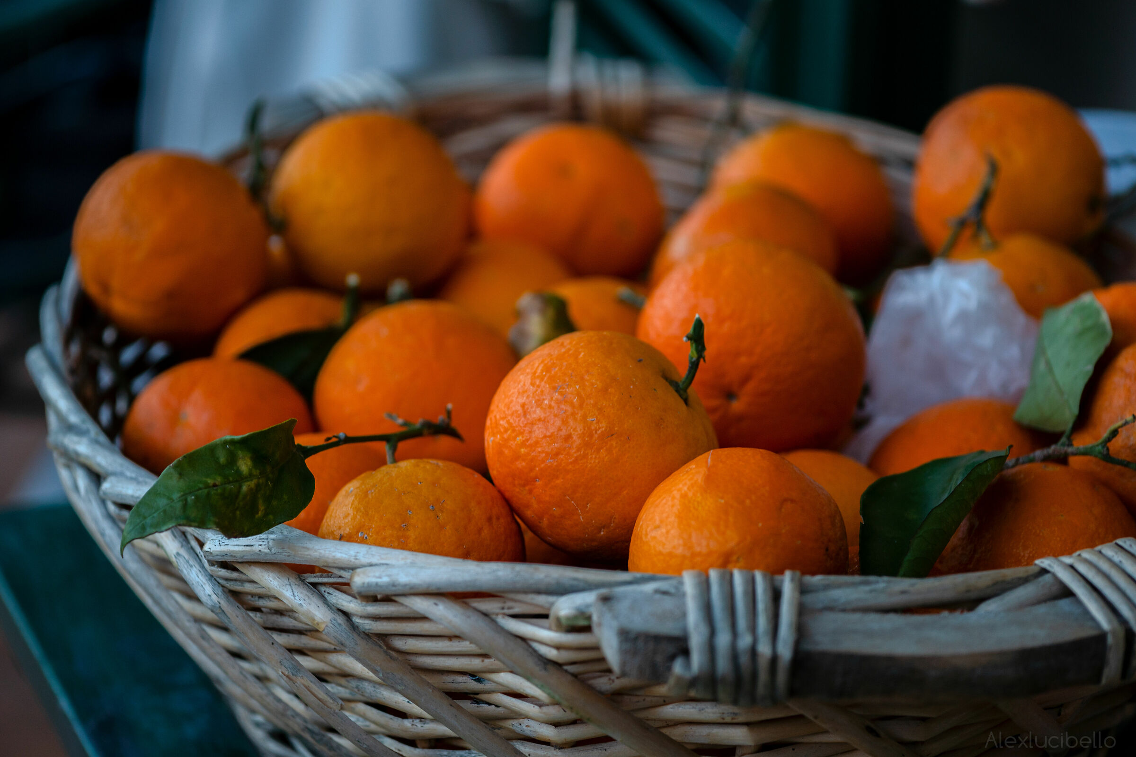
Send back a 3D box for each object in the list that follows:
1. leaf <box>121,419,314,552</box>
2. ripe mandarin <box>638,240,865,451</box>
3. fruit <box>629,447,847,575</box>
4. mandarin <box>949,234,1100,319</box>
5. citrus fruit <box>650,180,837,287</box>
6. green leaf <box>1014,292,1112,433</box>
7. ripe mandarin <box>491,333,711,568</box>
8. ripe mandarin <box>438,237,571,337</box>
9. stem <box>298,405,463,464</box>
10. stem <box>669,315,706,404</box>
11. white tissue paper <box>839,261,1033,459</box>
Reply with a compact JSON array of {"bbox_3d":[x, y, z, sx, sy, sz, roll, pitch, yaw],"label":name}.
[{"bbox_3d":[-0.110,0.033,0.888,0.064,0.014,0.034,-28,63,-8],"label":"leaf"},{"bbox_3d":[0.061,-0.011,0.950,0.075,0.070,0.073,0,25,0],"label":"ripe mandarin"},{"bbox_3d":[0.052,0.051,0.865,0.067,0.061,0.067,0,22,0],"label":"fruit"},{"bbox_3d":[0.163,-0.023,1.030,0.065,0.059,0.065,0,22,0],"label":"mandarin"},{"bbox_3d":[0.065,-0.041,1.040,0.068,0.064,0.068,0,22,0],"label":"citrus fruit"},{"bbox_3d":[0.159,-0.005,0.915,0.031,0.046,0.016,-6,7,16],"label":"green leaf"},{"bbox_3d":[0.011,0.021,0.895,0.072,0.070,0.072,0,22,0],"label":"ripe mandarin"},{"bbox_3d":[-0.024,-0.021,1.060,0.066,0.062,0.066,0,22,0],"label":"ripe mandarin"},{"bbox_3d":[-0.058,0.017,0.885,0.052,0.015,0.015,0,25,0],"label":"stem"},{"bbox_3d":[0.037,-0.006,0.878,0.011,0.030,0.012,11,15,-3],"label":"stem"},{"bbox_3d":[0.133,-0.006,1.000,0.067,0.067,0.060,0,25,0],"label":"white tissue paper"}]

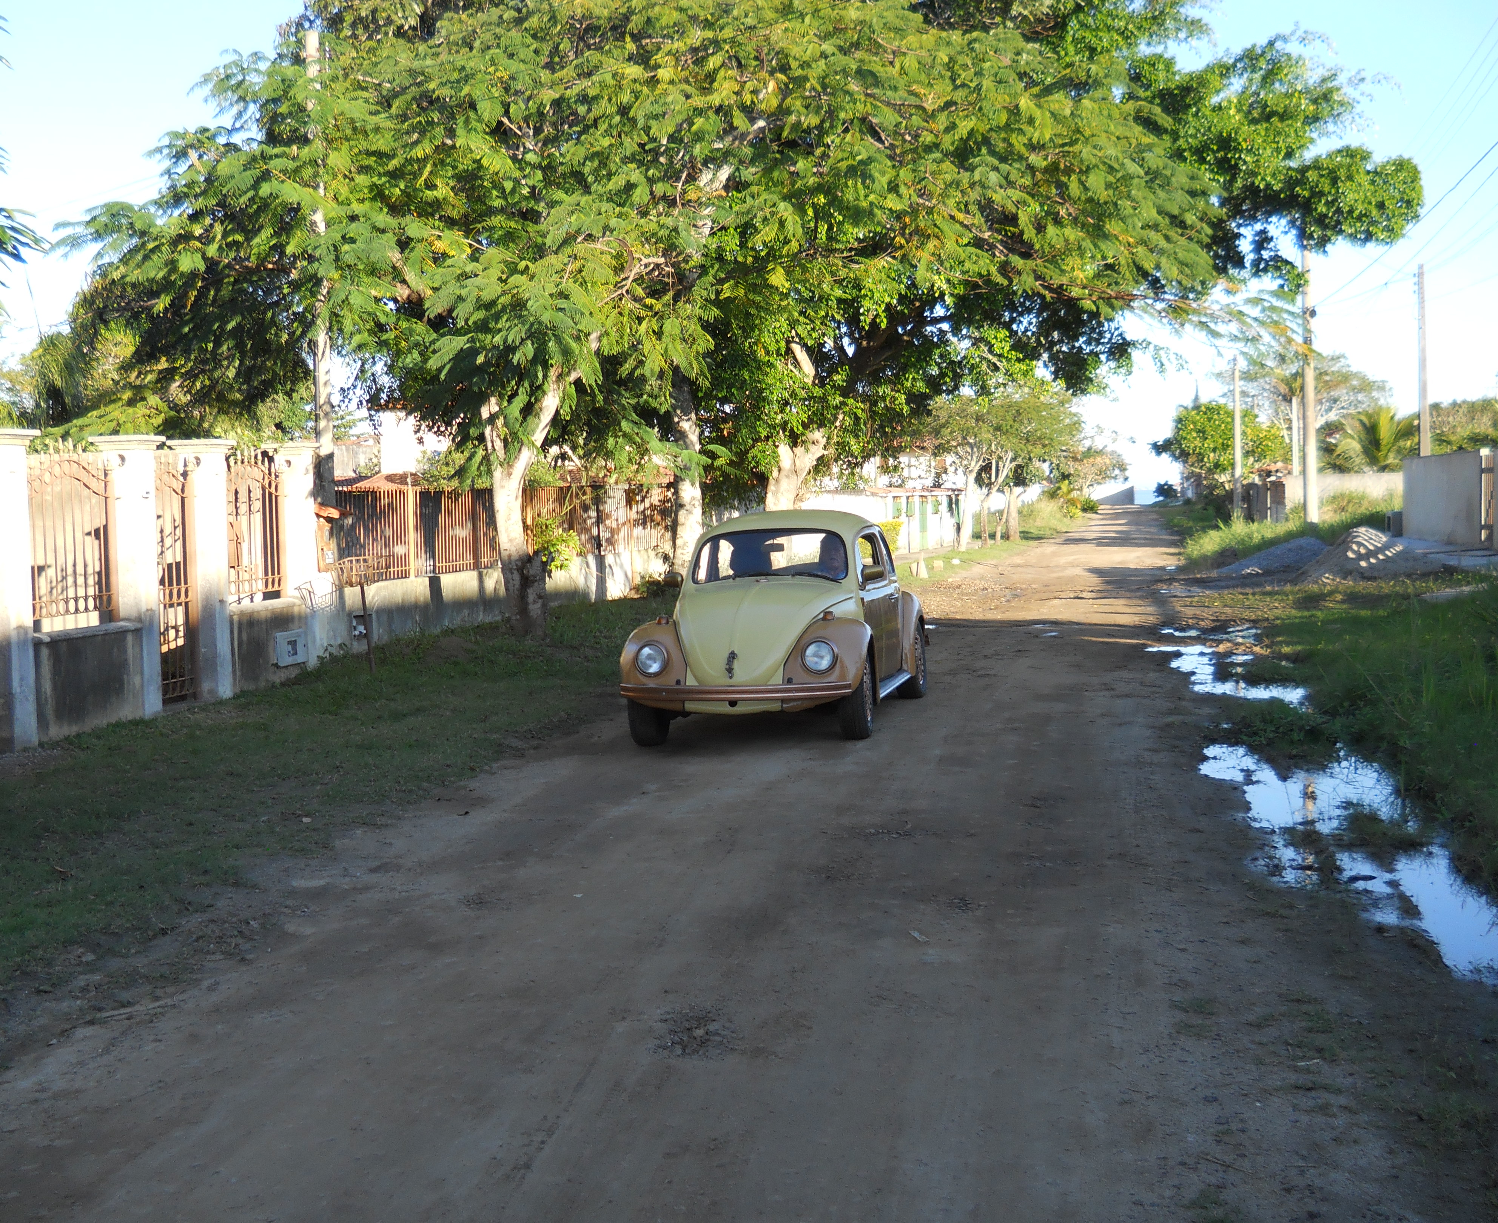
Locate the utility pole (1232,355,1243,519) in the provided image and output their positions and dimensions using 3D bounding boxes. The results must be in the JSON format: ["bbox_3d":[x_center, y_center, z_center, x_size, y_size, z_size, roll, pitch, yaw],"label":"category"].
[{"bbox_3d":[22.120,-7.850,79.000,0.290,7.600,0.290,-1,4,0],"label":"utility pole"}]

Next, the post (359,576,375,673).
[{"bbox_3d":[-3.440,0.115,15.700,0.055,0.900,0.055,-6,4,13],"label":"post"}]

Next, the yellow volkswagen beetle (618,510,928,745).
[{"bbox_3d":[0.278,0.030,12.100,1.560,1.480,4.050,-1,4,13],"label":"yellow volkswagen beetle"}]

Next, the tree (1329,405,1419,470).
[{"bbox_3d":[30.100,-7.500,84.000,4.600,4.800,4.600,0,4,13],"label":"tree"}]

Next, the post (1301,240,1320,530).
[{"bbox_3d":[14.810,-6.070,46.000,0.320,7.900,0.320,-1,4,0],"label":"post"}]

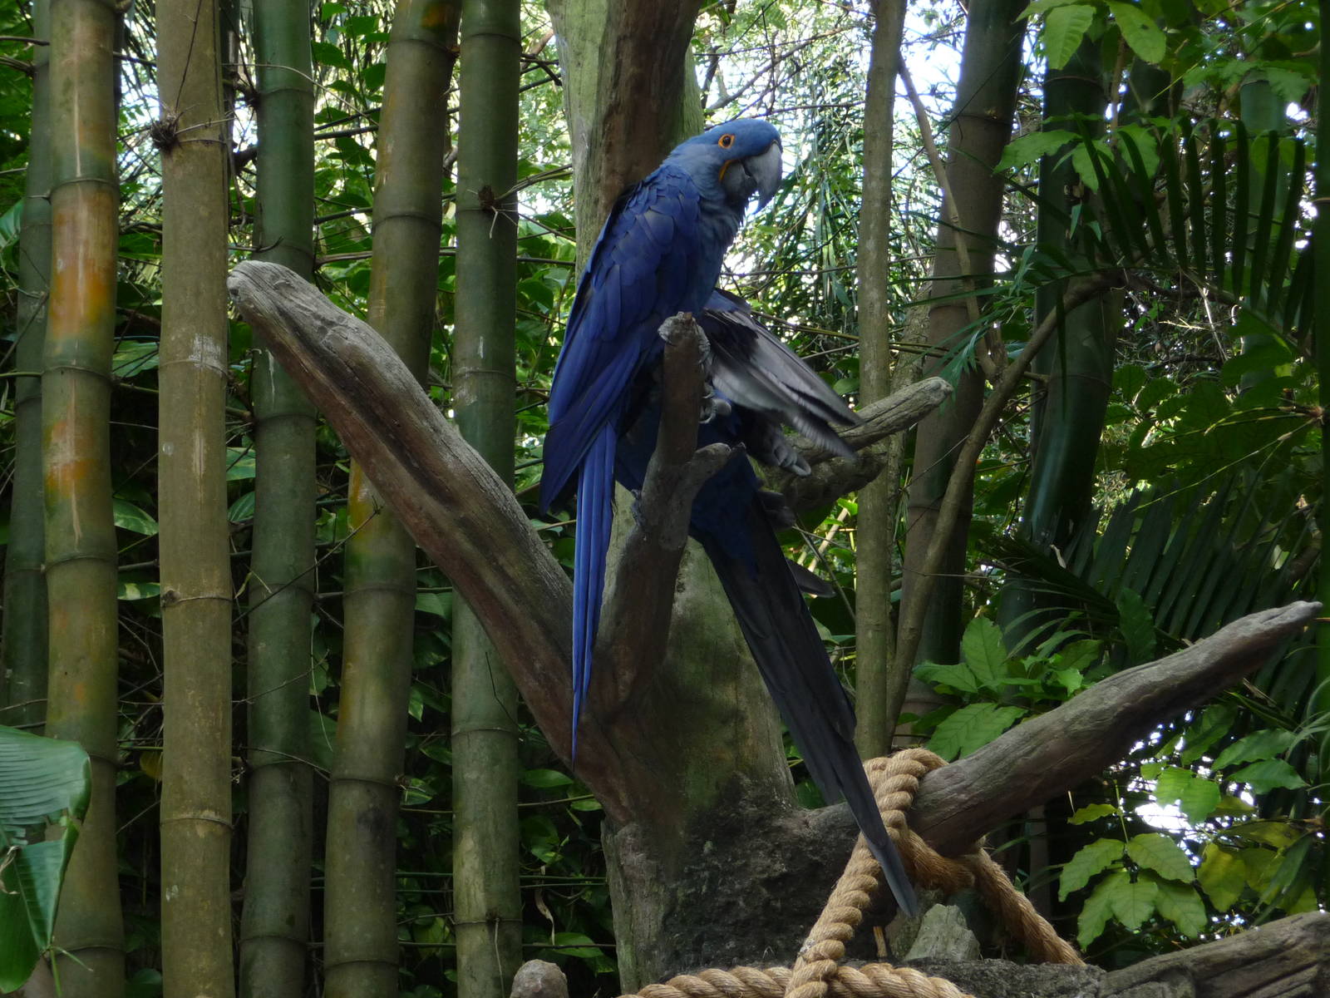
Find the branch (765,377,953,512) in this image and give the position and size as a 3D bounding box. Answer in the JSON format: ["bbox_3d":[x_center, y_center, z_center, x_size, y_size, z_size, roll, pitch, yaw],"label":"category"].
[{"bbox_3d":[0.260,-0.075,6.600,0.260,0.110,0.120,-30,-10,-6],"label":"branch"}]

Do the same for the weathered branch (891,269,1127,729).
[{"bbox_3d":[0.493,-0.007,7.400,0.140,0.750,0.130,26,-11,5],"label":"weathered branch"}]

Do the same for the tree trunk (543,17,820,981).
[{"bbox_3d":[0.017,-0.006,6.600,0.290,1.340,0.300,-5,-12,-1],"label":"tree trunk"}]

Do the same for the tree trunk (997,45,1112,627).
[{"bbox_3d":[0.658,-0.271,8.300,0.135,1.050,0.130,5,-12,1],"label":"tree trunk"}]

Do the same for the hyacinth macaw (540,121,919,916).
[{"bbox_3d":[0.085,0.025,6.400,0.460,1.000,0.320,2,-12,-11],"label":"hyacinth macaw"}]

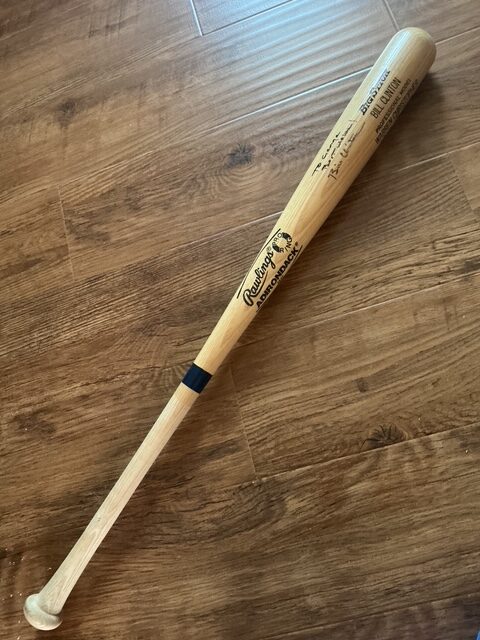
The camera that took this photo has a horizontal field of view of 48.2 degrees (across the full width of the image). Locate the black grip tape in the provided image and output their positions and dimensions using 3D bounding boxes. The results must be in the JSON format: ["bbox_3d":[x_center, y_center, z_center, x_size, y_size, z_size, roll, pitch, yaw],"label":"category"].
[{"bbox_3d":[-0.052,0.070,0.647,0.028,0.028,0.027,32,85,19],"label":"black grip tape"}]

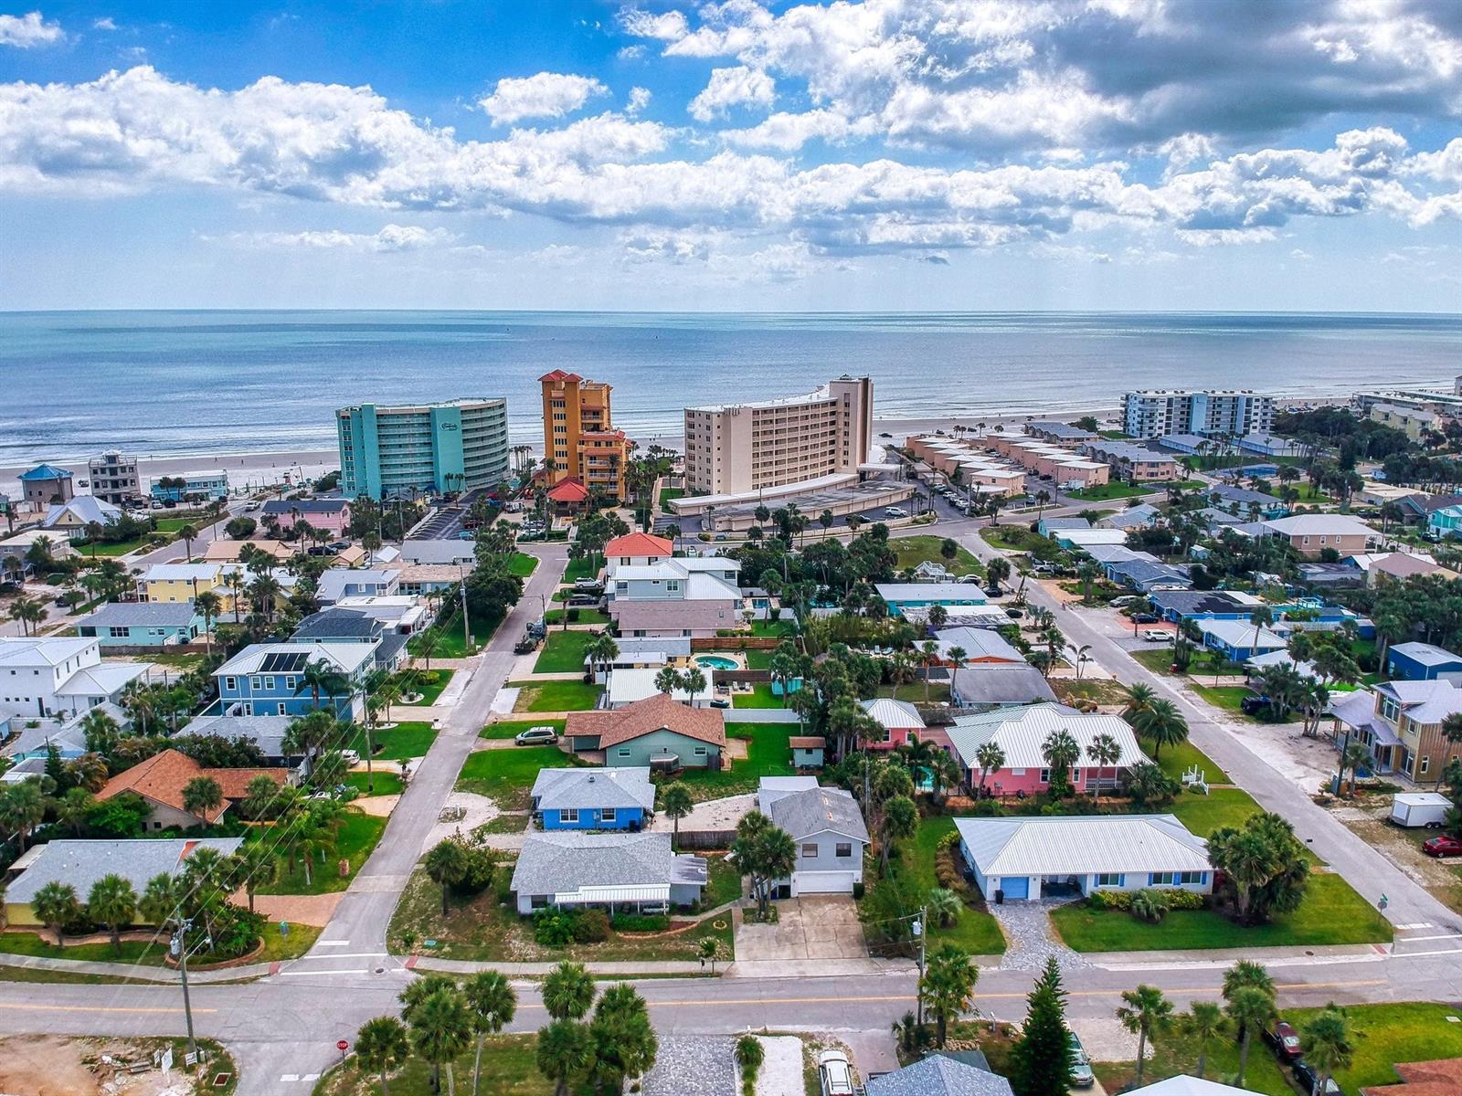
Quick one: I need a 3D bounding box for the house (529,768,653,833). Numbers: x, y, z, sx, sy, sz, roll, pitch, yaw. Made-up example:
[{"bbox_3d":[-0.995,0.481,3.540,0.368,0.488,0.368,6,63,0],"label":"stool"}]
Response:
[{"bbox_3d":[-13.775,24.948,108.158,12.000,4.200,9.700,0,13,-2],"label":"house"}]

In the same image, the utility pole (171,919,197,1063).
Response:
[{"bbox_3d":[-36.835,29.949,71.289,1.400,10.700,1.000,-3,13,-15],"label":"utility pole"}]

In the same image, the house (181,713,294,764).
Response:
[{"bbox_3d":[-55.366,21.876,121.538,17.500,4.100,11.400,0,13,-2],"label":"house"}]

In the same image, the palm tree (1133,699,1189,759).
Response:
[{"bbox_3d":[48.858,20.960,120.278,6.230,6.690,6.230,0,13,0],"label":"palm tree"}]

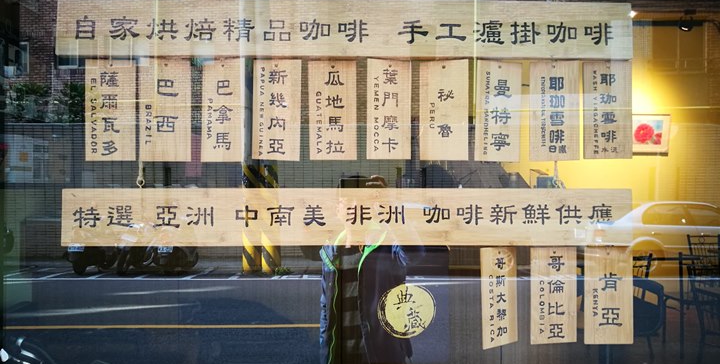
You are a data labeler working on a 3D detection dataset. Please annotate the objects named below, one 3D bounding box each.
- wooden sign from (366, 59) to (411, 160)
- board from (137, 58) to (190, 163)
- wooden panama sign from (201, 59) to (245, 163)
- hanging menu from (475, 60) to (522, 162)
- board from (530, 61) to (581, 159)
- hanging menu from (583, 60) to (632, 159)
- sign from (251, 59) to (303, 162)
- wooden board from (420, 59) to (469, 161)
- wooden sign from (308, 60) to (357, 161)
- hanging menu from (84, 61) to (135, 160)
[{"bbox_3d":[0.066,-0.162,1.251,0.097,0.225,0.014,0,-1,-1],"label":"wooden sign"},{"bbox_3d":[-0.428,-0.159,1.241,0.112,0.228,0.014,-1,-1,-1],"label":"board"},{"bbox_3d":[-0.303,-0.158,1.244,0.095,0.228,0.014,1,-1,-1],"label":"wooden panama sign"},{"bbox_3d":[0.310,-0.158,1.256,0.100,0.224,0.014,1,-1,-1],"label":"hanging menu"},{"bbox_3d":[0.437,-0.159,1.259,0.112,0.221,0.014,0,-1,-1],"label":"board"},{"bbox_3d":[0.558,-0.160,1.261,0.109,0.217,0.014,0,-1,-1],"label":"hanging menu"},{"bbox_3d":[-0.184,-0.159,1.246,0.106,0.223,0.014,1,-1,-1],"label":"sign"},{"bbox_3d":[0.189,-0.160,1.254,0.107,0.225,0.014,0,-1,-1],"label":"wooden board"},{"bbox_3d":[-0.059,-0.159,1.249,0.105,0.220,0.014,-1,-1,-1],"label":"wooden sign"},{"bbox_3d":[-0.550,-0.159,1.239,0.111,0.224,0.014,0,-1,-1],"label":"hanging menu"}]

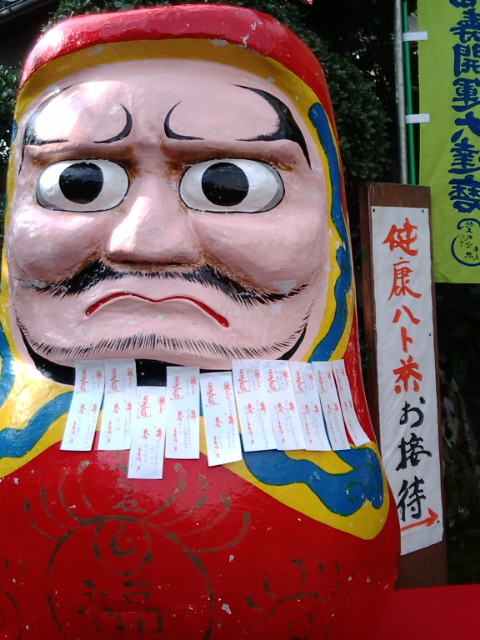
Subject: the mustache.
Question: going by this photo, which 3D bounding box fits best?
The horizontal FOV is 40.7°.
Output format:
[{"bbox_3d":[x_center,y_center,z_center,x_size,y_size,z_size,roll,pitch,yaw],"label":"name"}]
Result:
[{"bbox_3d":[-0.238,-0.112,1.930,0.870,0.140,0.220,0,0,3],"label":"mustache"}]

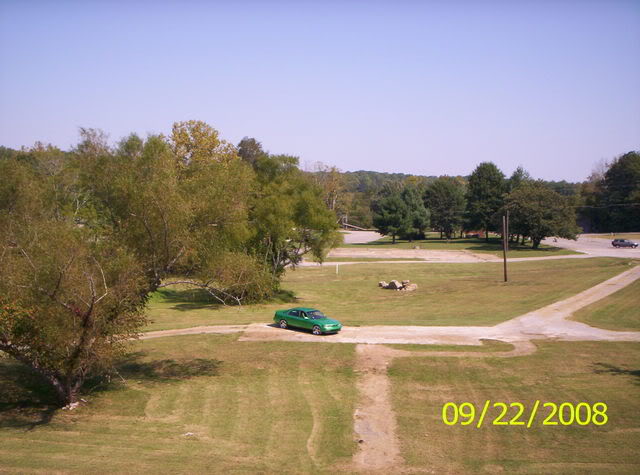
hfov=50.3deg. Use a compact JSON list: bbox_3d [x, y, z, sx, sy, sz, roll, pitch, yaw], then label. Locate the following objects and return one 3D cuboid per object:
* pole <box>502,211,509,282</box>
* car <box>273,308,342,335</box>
[{"bbox_3d":[18.450,1.140,67.800,0.260,6.800,0.260,-2,4,0],"label":"pole"},{"bbox_3d":[-0.789,5.277,43.700,4.680,1.400,1.760,3,5,39],"label":"car"}]

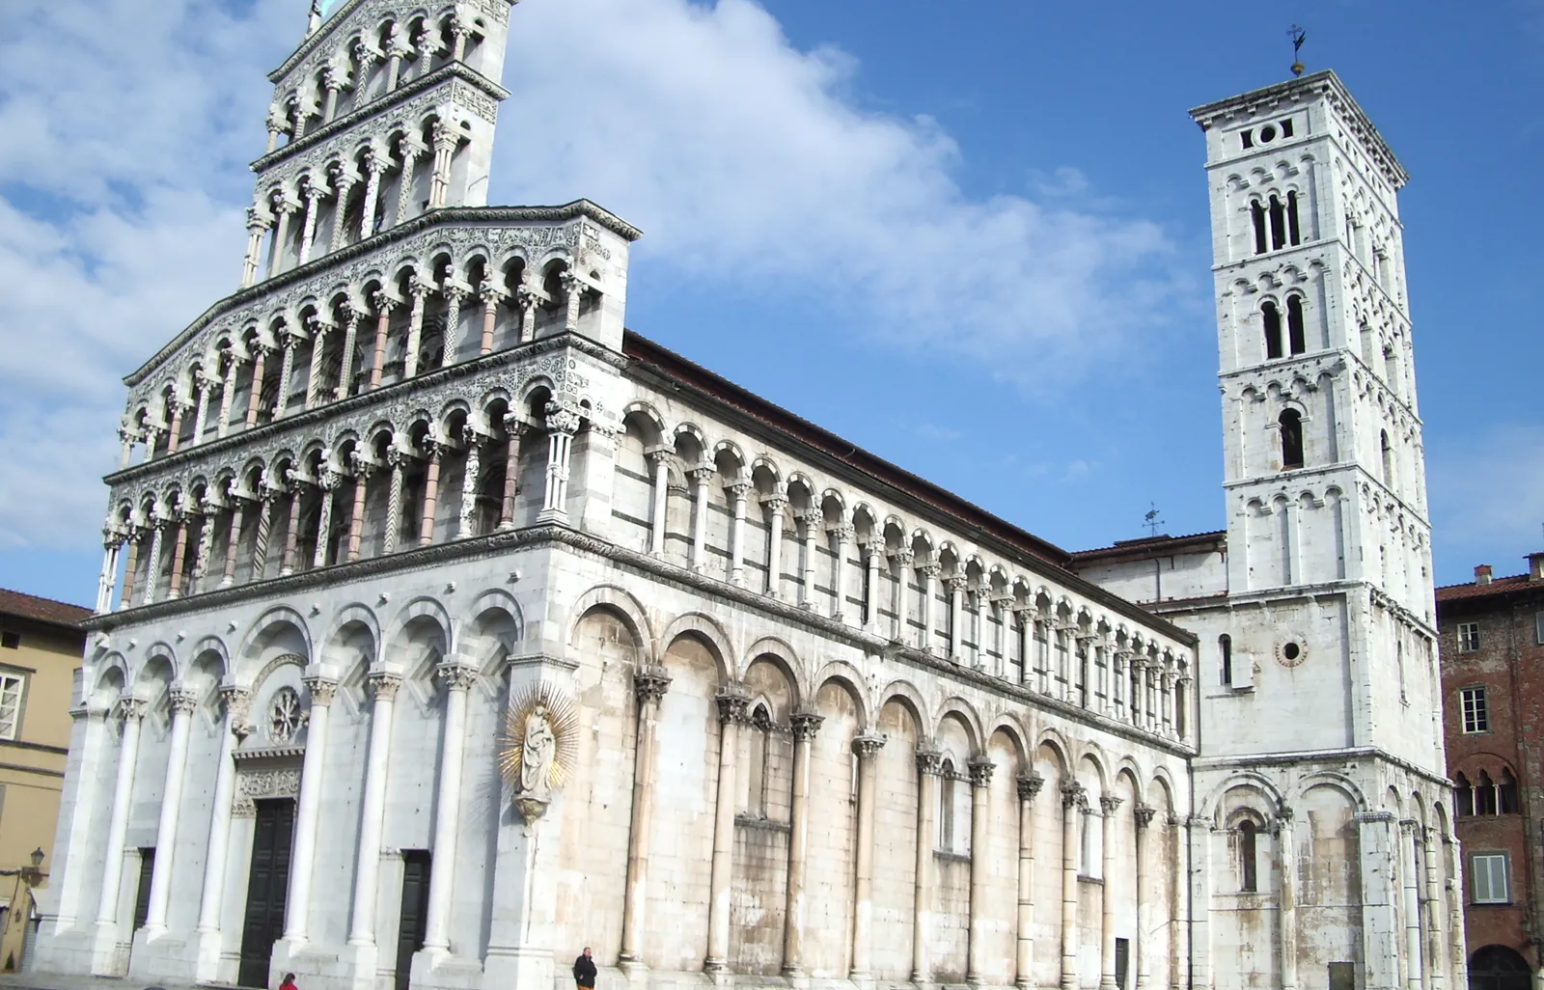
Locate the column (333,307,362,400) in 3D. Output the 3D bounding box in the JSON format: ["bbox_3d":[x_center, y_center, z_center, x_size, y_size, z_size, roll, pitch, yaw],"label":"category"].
[{"bbox_3d":[-12.906,-4.243,47.356,0.520,3.150,0.520,-11,-22,37],"label":"column"}]

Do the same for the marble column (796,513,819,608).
[{"bbox_3d":[1.076,1.958,46.899,0.520,2.814,0.520,2,-18,1],"label":"marble column"}]

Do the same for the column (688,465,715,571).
[{"bbox_3d":[-2.115,0.757,46.223,0.480,3.200,0.460,-11,-22,36],"label":"column"}]

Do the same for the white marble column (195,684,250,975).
[{"bbox_3d":[-15.177,9.174,43.212,0.750,8.000,0.750,-11,-22,37],"label":"white marble column"}]

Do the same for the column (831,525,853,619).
[{"bbox_3d":[2.195,2.413,48.742,0.530,3.150,0.530,3,-18,1],"label":"column"}]

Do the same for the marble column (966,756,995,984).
[{"bbox_3d":[7.021,12.649,51.997,0.720,7.598,0.780,-11,-22,36],"label":"marble column"}]

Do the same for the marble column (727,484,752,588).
[{"bbox_3d":[-1.006,1.245,47.581,0.480,3.200,0.460,-11,-22,36],"label":"marble column"}]

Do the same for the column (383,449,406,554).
[{"bbox_3d":[-11.111,0.238,45.986,0.400,3.200,0.420,-11,-22,36],"label":"column"}]

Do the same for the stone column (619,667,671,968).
[{"bbox_3d":[-3.251,8.174,39.360,0.720,7.583,0.770,-11,-22,36],"label":"stone column"}]

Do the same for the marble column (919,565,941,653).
[{"bbox_3d":[5.090,3.646,50.258,0.400,2.880,0.400,-11,-22,37],"label":"marble column"}]

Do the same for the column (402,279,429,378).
[{"bbox_3d":[-10.866,-4.994,47.663,0.420,3.200,0.430,-11,-22,36],"label":"column"}]

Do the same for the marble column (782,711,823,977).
[{"bbox_3d":[0.869,9.634,43.283,0.680,7.200,0.720,-11,-22,37],"label":"marble column"}]

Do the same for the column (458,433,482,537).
[{"bbox_3d":[-7.763,-0.237,40.211,0.400,2.800,0.400,-11,-22,37],"label":"column"}]

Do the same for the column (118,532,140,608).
[{"bbox_3d":[-21.669,2.551,52.645,0.500,2.980,0.500,-11,-22,37],"label":"column"}]

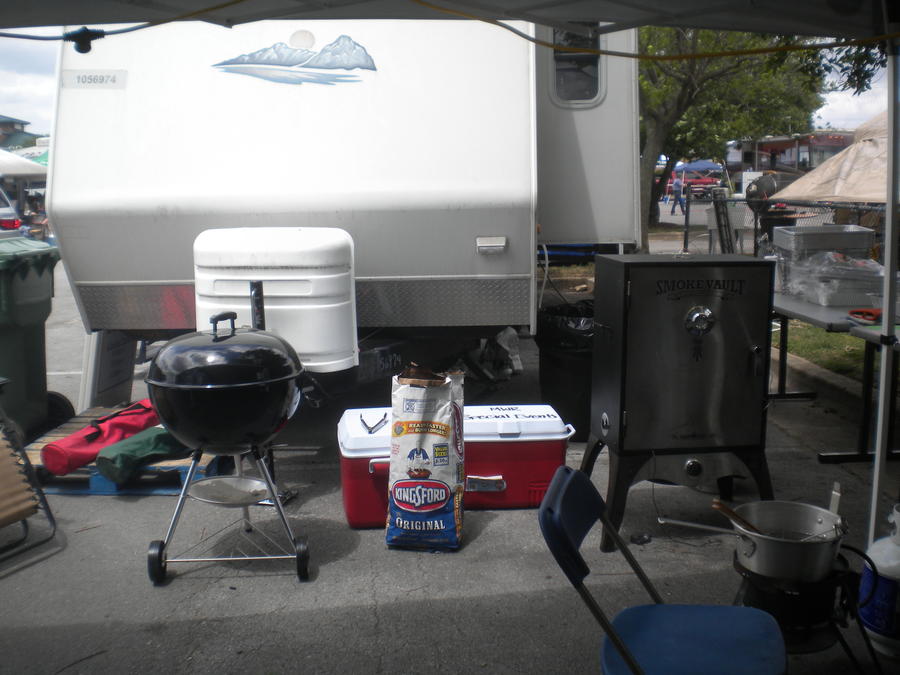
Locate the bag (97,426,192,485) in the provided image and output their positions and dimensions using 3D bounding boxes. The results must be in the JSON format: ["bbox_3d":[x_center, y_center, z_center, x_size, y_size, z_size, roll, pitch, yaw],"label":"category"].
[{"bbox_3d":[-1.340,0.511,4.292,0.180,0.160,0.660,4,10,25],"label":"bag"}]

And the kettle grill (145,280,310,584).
[{"bbox_3d":[-0.820,0.376,3.368,0.590,0.990,0.600,-1,9,-3],"label":"kettle grill"}]

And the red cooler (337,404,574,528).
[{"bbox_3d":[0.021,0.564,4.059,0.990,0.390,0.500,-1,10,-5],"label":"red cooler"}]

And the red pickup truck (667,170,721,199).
[{"bbox_3d":[14.554,-9.231,56.000,1.980,1.850,5.500,-4,10,-22],"label":"red pickup truck"}]

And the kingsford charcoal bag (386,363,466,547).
[{"bbox_3d":[-0.099,0.482,3.639,0.290,0.690,0.160,2,10,12],"label":"kingsford charcoal bag"}]

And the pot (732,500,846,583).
[{"bbox_3d":[0.970,0.590,2.600,0.335,0.125,0.320,2,10,15],"label":"pot"}]

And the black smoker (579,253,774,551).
[{"bbox_3d":[0.913,0.238,3.725,0.660,1.140,0.450,-1,10,-8],"label":"black smoker"}]

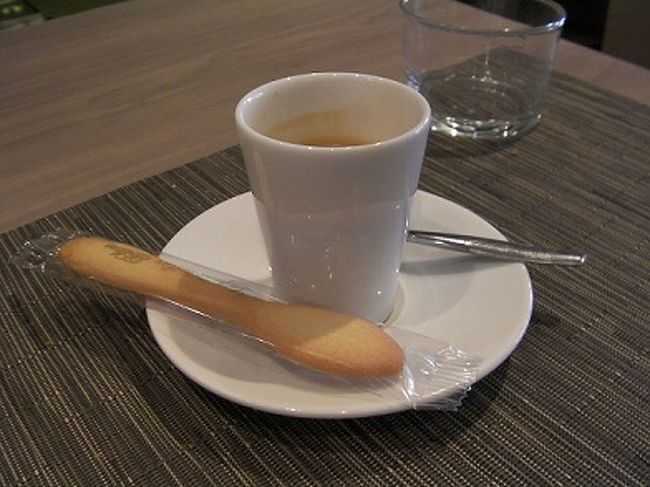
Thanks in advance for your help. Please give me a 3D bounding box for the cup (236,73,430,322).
[{"bbox_3d":[0.004,-0.010,0.234,0.058,0.074,0.058,-1,34,1],"label":"cup"}]

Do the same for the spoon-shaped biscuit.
[{"bbox_3d":[-0.035,0.019,0.232,0.126,0.010,0.018,15,38,19],"label":"spoon-shaped biscuit"}]

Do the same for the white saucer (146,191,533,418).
[{"bbox_3d":[0.005,0.018,0.253,0.132,0.018,0.132,-1,34,1],"label":"white saucer"}]

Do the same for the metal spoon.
[{"bbox_3d":[0.036,0.002,0.261,0.113,0.011,0.021,5,34,15],"label":"metal spoon"}]

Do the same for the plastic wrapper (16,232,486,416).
[{"bbox_3d":[-0.033,0.022,0.230,0.161,0.012,0.026,13,37,18],"label":"plastic wrapper"}]

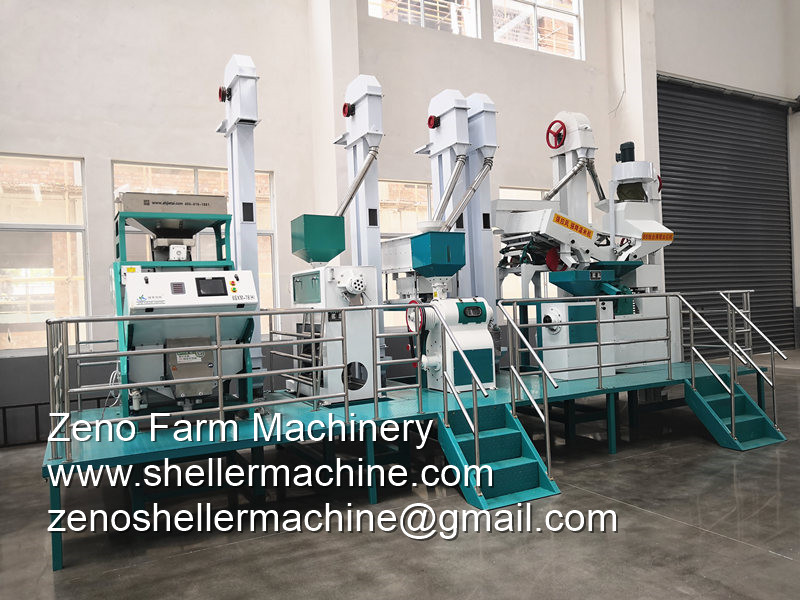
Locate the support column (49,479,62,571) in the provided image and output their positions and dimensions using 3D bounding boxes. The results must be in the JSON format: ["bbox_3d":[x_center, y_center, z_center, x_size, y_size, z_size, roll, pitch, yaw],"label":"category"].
[{"bbox_3d":[-2.210,1.423,4.015,0.062,0.572,0.062,-2,0,-28],"label":"support column"}]

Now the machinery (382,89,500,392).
[{"bbox_3d":[0.570,-0.798,7.185,1.720,3.450,1.450,-2,0,-28],"label":"machinery"}]

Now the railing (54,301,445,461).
[{"bbox_3d":[-0.985,0.544,4.745,2.951,0.939,0.065,-2,0,-28],"label":"railing"}]

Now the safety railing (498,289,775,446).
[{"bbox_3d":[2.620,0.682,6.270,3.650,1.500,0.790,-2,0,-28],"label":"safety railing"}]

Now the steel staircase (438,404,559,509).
[{"bbox_3d":[0.819,1.276,5.226,0.728,0.650,0.669,-2,0,-28],"label":"steel staircase"}]

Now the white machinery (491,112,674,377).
[{"bbox_3d":[2.295,-0.810,7.957,2.550,3.350,1.600,-2,0,-28],"label":"white machinery"}]

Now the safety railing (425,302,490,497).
[{"bbox_3d":[0.502,0.790,5.111,0.065,1.514,0.741,-2,0,-28],"label":"safety railing"}]

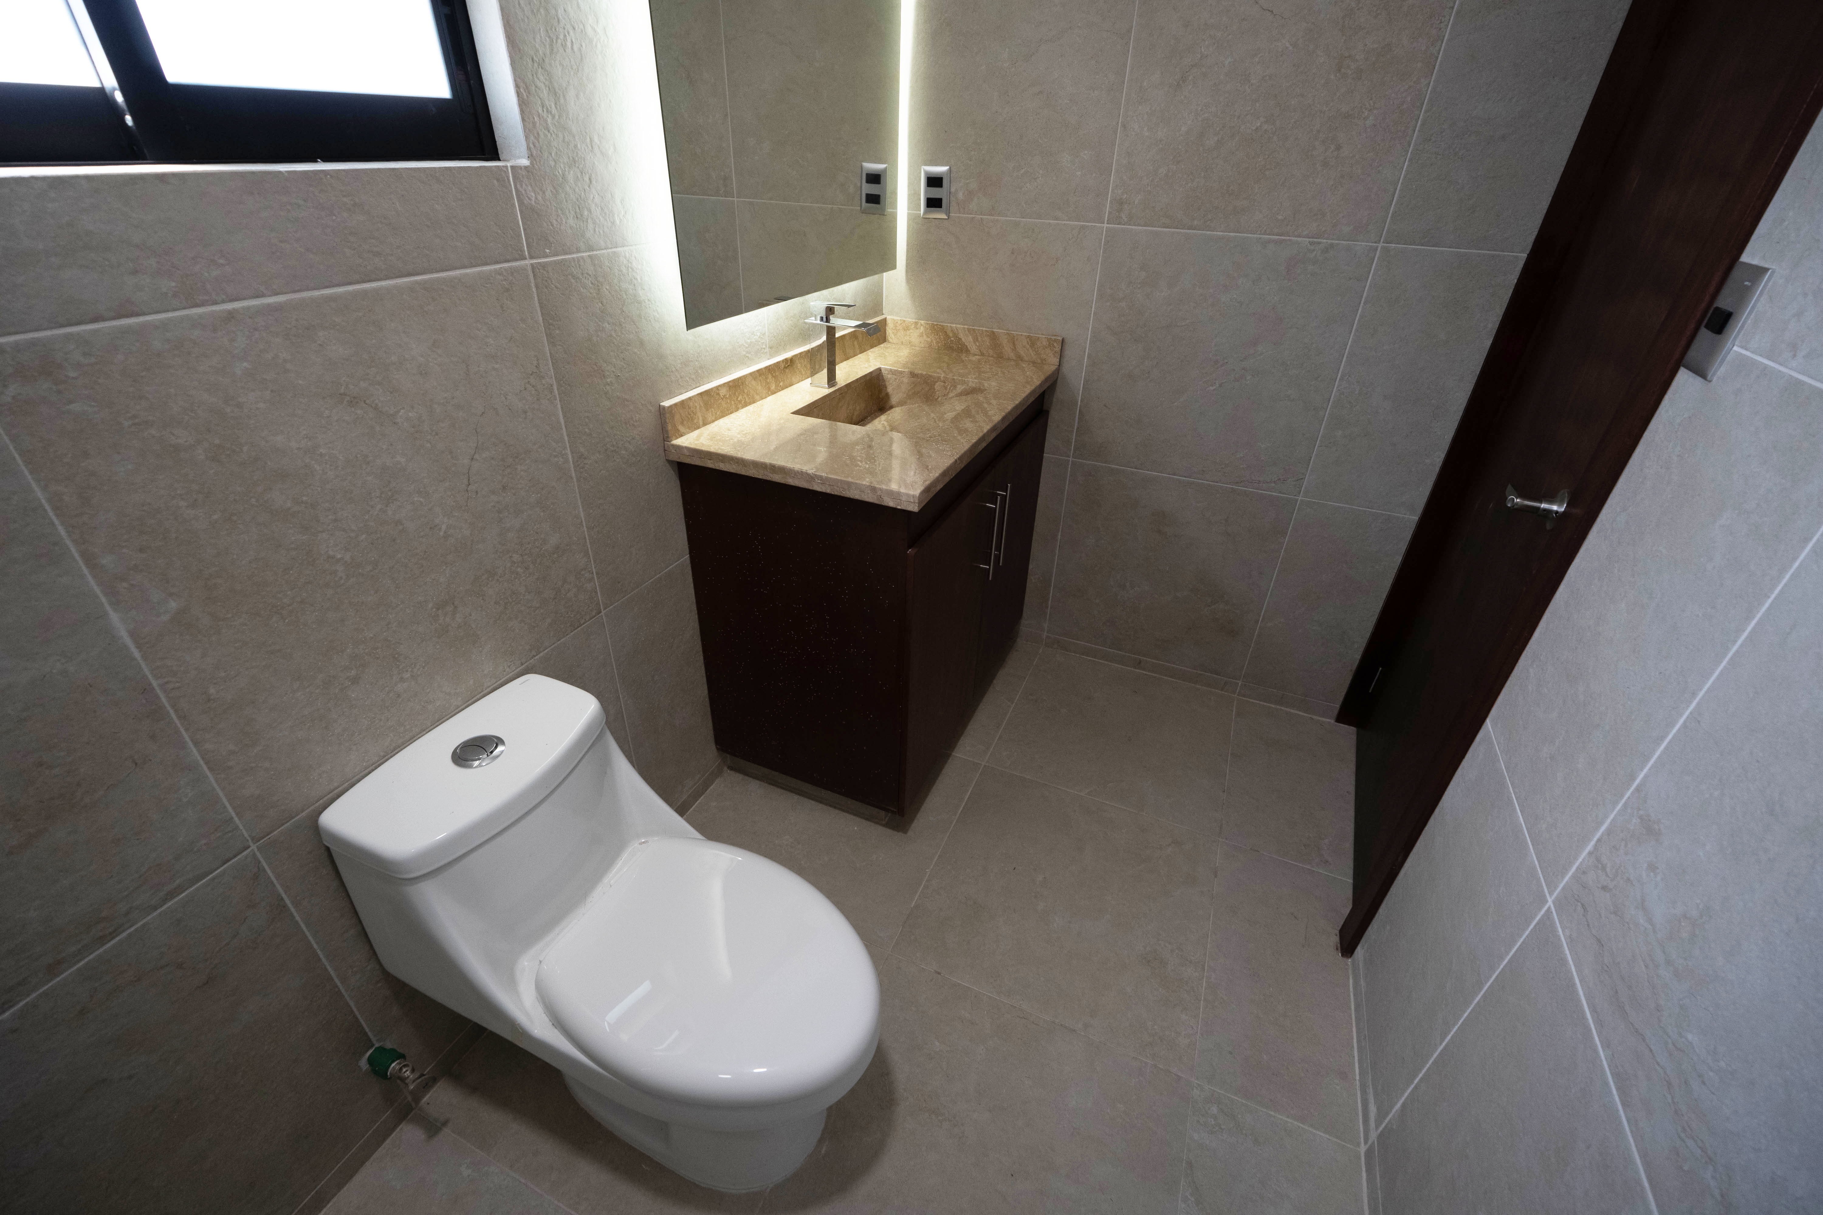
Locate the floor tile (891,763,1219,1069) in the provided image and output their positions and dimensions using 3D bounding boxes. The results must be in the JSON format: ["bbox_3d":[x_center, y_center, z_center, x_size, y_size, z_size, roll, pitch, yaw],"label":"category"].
[{"bbox_3d":[0.349,0.637,1.690,0.598,0.012,0.601,14,34,19],"label":"floor tile"}]

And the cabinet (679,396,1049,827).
[{"bbox_3d":[-0.055,-0.096,2.015,0.515,0.862,0.940,14,34,19],"label":"cabinet"}]

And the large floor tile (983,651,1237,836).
[{"bbox_3d":[0.589,0.349,2.166,0.598,0.012,0.608,14,34,19],"label":"large floor tile"}]

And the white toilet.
[{"bbox_3d":[-0.376,0.546,1.173,0.717,0.645,0.373,14,34,19],"label":"white toilet"}]

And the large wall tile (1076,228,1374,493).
[{"bbox_3d":[0.743,-0.607,1.909,0.599,0.598,0.012,14,34,19],"label":"large wall tile"}]

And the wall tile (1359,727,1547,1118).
[{"bbox_3d":[0.847,0.523,1.226,0.012,0.593,0.375,14,34,19],"label":"wall tile"}]

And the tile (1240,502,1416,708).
[{"bbox_3d":[1.125,0.001,2.086,0.271,0.597,0.012,14,34,19],"label":"tile"}]

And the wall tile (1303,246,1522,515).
[{"bbox_3d":[1.143,-0.505,1.770,0.271,0.598,0.012,14,34,19],"label":"wall tile"}]

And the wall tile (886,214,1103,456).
[{"bbox_3d":[0.190,-0.748,2.103,0.604,0.598,0.012,14,34,19],"label":"wall tile"}]

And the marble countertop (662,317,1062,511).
[{"bbox_3d":[-0.038,-0.500,1.746,0.530,0.106,0.966,14,34,19],"label":"marble countertop"}]

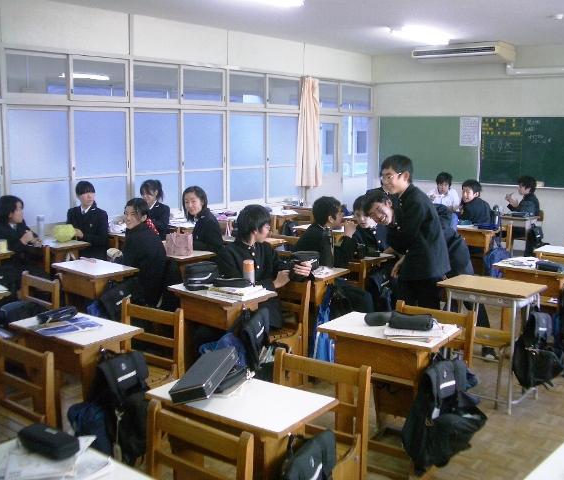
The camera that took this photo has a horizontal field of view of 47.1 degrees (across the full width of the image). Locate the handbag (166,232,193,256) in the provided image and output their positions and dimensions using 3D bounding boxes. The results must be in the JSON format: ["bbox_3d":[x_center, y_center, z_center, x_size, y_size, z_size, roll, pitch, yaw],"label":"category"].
[{"bbox_3d":[-0.830,0.029,5.250,0.190,0.180,0.100,5,11,24],"label":"handbag"}]

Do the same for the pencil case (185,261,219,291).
[{"bbox_3d":[-0.524,0.237,4.184,0.185,0.144,0.140,1,9,6],"label":"pencil case"}]

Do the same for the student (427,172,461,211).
[{"bbox_3d":[2.071,-0.237,8.383,0.480,1.270,0.600,3,10,17],"label":"student"}]

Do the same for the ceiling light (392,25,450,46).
[{"bbox_3d":[1.650,-2.420,7.640,0.250,0.110,1.230,8,13,38],"label":"ceiling light"}]

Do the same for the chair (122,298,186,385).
[{"bbox_3d":[-0.804,0.771,3.425,0.410,0.800,0.430,5,11,28],"label":"chair"}]

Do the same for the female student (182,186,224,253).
[{"bbox_3d":[-0.740,0.224,5.420,0.650,1.270,0.460,-9,13,-43],"label":"female student"}]

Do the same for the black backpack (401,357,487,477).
[{"bbox_3d":[0.740,0.794,2.964,0.340,0.420,0.220,-8,12,-40],"label":"black backpack"}]

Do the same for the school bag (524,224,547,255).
[{"bbox_3d":[3.082,0.045,7.811,0.180,0.440,0.320,10,13,44],"label":"school bag"}]

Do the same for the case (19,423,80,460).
[{"bbox_3d":[-0.712,0.618,1.978,0.180,0.058,0.085,5,11,27],"label":"case"}]

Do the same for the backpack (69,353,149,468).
[{"bbox_3d":[-0.809,0.777,3.058,0.200,0.440,0.300,7,12,37],"label":"backpack"}]

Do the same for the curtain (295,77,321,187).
[{"bbox_3d":[0.374,-1.548,9.338,0.140,1.560,0.480,7,12,40],"label":"curtain"}]

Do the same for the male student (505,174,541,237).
[{"bbox_3d":[3.057,-0.221,8.229,0.450,1.170,0.600,7,12,40],"label":"male student"}]

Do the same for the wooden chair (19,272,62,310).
[{"bbox_3d":[-1.746,0.651,4.301,0.450,0.768,0.430,7,12,39],"label":"wooden chair"}]

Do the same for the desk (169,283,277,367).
[{"bbox_3d":[-0.377,0.685,4.122,0.630,0.739,0.352,8,13,43],"label":"desk"}]

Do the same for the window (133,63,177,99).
[{"bbox_3d":[-1.446,-1.814,7.487,0.050,0.430,0.700,8,13,38],"label":"window"}]

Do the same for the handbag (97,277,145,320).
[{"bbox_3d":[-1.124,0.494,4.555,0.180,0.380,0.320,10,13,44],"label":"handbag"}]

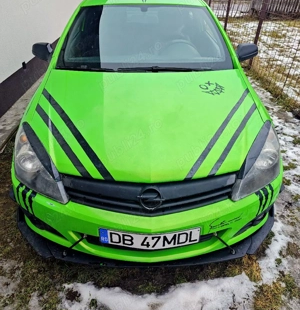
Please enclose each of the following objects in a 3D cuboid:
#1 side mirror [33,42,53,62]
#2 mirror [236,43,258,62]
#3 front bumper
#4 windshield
[{"bbox_3d":[-0.959,-0.927,2.390,0.230,0.170,0.140,-1,33,-1],"label":"side mirror"},{"bbox_3d":[0.876,-0.930,2.412,0.230,0.170,0.140,-1,33,-1],"label":"mirror"},{"bbox_3d":[-0.003,0.374,1.538,1.680,0.360,0.440,-1,33,-1],"label":"front bumper"},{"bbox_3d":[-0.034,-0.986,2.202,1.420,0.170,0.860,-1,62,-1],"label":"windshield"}]

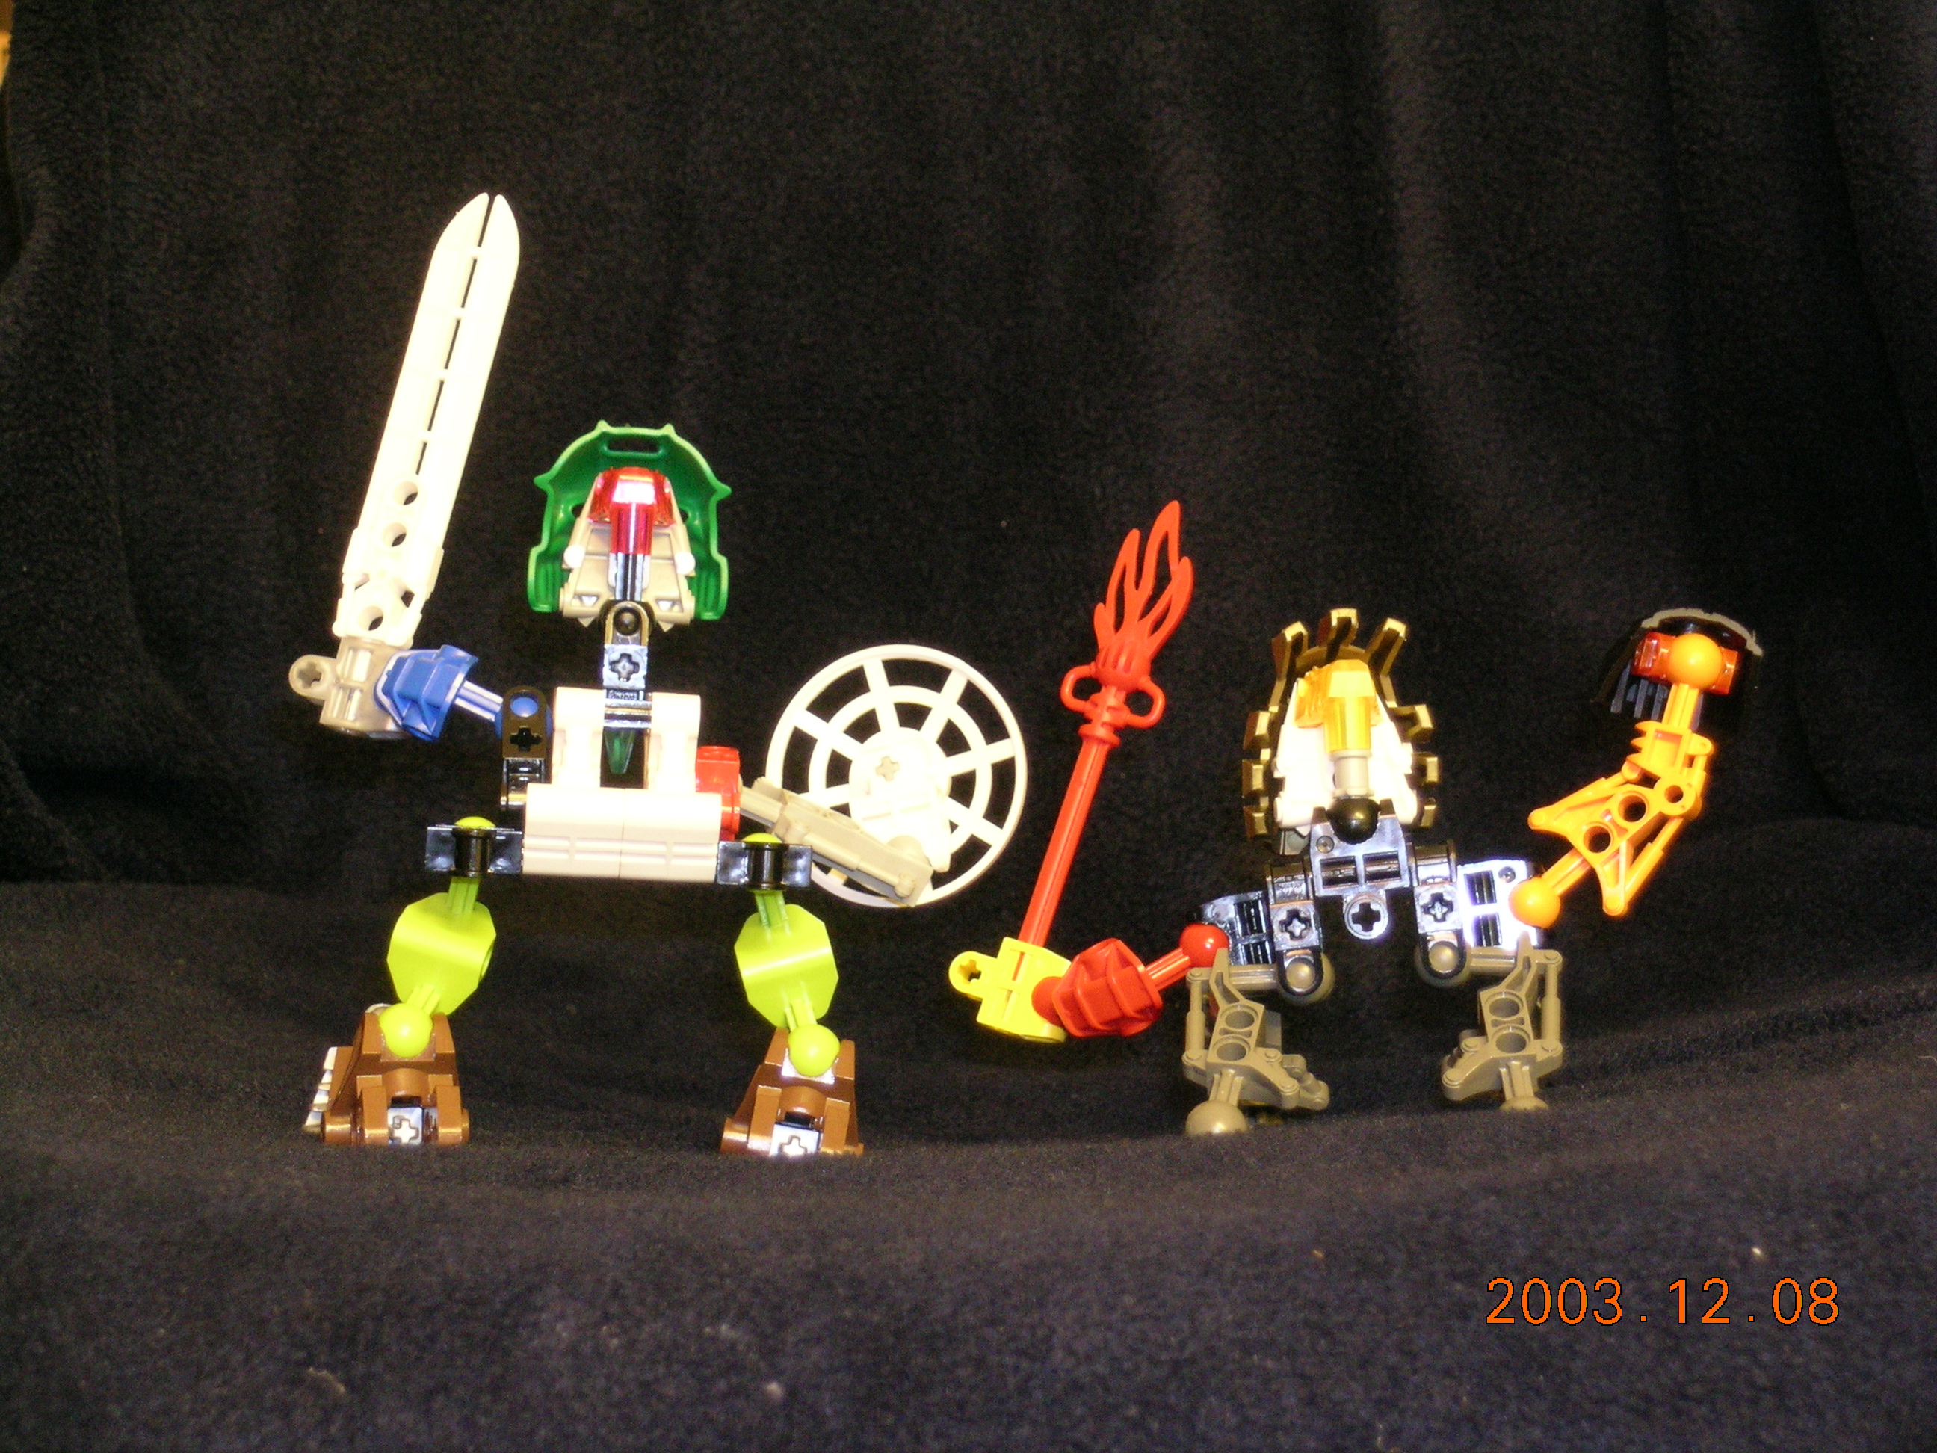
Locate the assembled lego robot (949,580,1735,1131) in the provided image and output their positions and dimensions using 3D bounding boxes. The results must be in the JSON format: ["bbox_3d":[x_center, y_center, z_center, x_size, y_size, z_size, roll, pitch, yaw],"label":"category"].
[{"bbox_3d":[0.068,0.023,0.785,0.140,0.096,0.060,0,8,0],"label":"assembled lego robot"}]

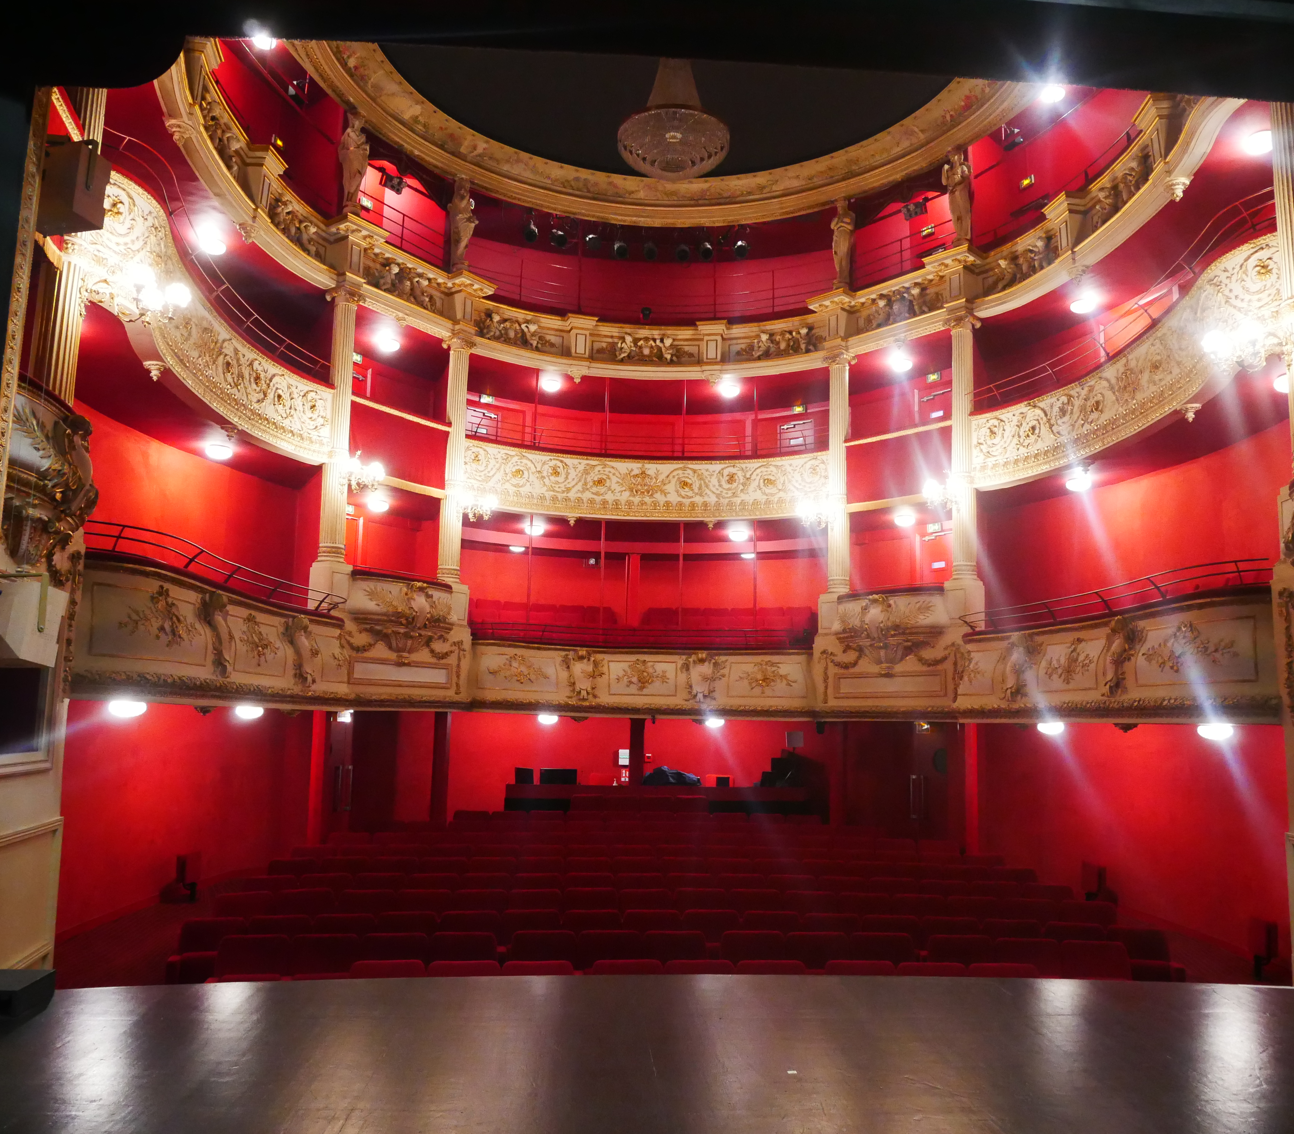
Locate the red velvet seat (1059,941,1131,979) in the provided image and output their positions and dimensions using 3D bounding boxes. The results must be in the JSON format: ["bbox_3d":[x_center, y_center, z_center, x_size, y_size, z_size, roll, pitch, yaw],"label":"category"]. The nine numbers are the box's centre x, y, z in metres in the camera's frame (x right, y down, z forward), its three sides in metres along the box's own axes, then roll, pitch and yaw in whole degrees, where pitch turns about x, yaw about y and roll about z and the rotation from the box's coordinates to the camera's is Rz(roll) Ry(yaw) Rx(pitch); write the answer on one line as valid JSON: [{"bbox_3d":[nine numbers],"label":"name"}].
[{"bbox_3d":[3.671,3.505,8.375,0.550,0.870,0.580,0,-8,7],"label":"red velvet seat"}]

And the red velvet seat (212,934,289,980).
[{"bbox_3d":[-2.951,3.217,7.728,0.540,0.880,0.580,3,-8,-14],"label":"red velvet seat"}]

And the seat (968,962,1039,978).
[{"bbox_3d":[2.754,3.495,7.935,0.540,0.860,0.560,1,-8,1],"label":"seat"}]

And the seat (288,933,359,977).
[{"bbox_3d":[-2.448,3.240,7.794,0.540,0.880,0.580,3,-8,-12],"label":"seat"}]

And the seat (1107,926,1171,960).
[{"bbox_3d":[4.254,3.561,8.902,0.540,0.880,0.580,0,-8,10],"label":"seat"}]

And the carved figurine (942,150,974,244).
[{"bbox_3d":[4.239,-5.013,14.127,0.400,1.340,0.350,-4,-10,37],"label":"carved figurine"}]

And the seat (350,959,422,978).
[{"bbox_3d":[-1.882,3.316,7.469,0.550,0.870,0.580,3,-8,-10],"label":"seat"}]

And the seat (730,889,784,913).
[{"bbox_3d":[1.075,3.610,10.118,0.550,0.870,0.580,1,-8,-1],"label":"seat"}]

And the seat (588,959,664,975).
[{"bbox_3d":[-0.146,3.312,7.465,0.540,0.880,0.580,2,-8,-4],"label":"seat"}]

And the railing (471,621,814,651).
[{"bbox_3d":[-0.070,0.980,14.600,4.800,0.320,0.700,2,-8,-3],"label":"railing"}]

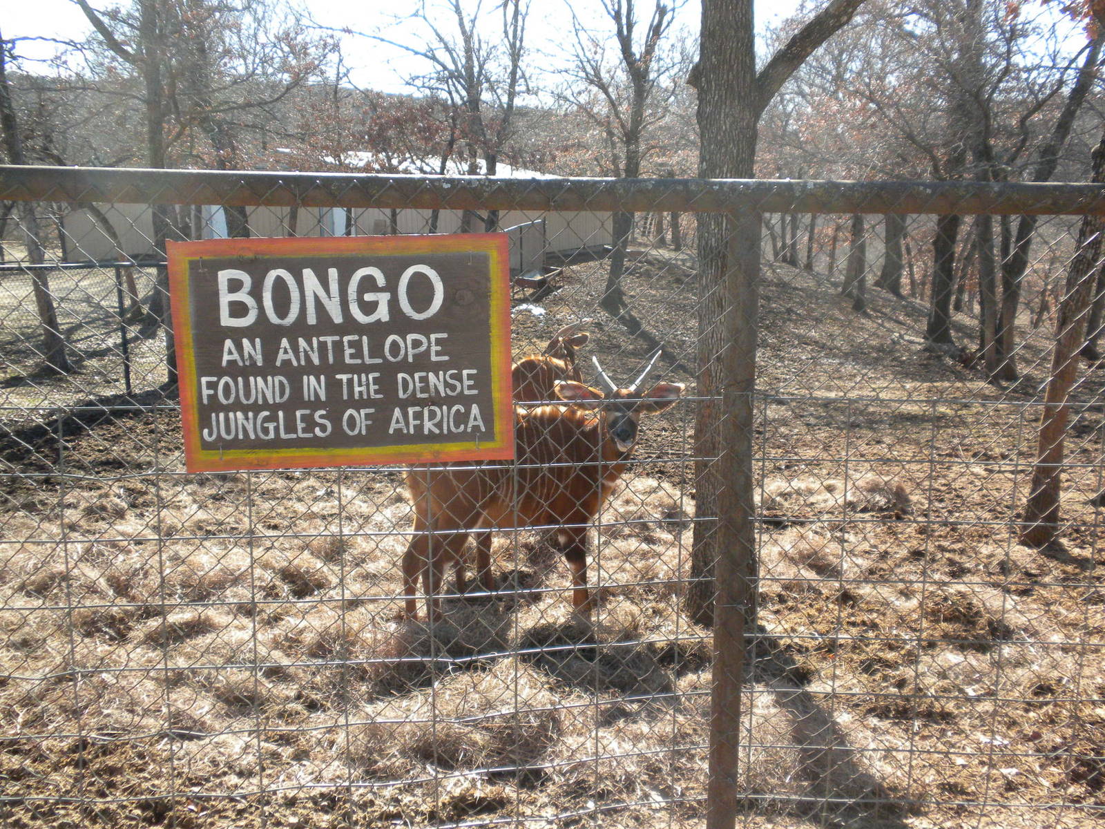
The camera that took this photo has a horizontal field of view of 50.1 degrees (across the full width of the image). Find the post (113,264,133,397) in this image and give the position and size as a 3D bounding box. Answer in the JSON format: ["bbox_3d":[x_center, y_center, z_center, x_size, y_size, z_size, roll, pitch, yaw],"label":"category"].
[{"bbox_3d":[-3.870,-0.756,10.630,0.050,1.200,0.050,0,14,0],"label":"post"}]

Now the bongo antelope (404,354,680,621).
[{"bbox_3d":[-0.030,0.300,4.930,1.170,1.100,0.440,-7,16,-25],"label":"bongo antelope"}]

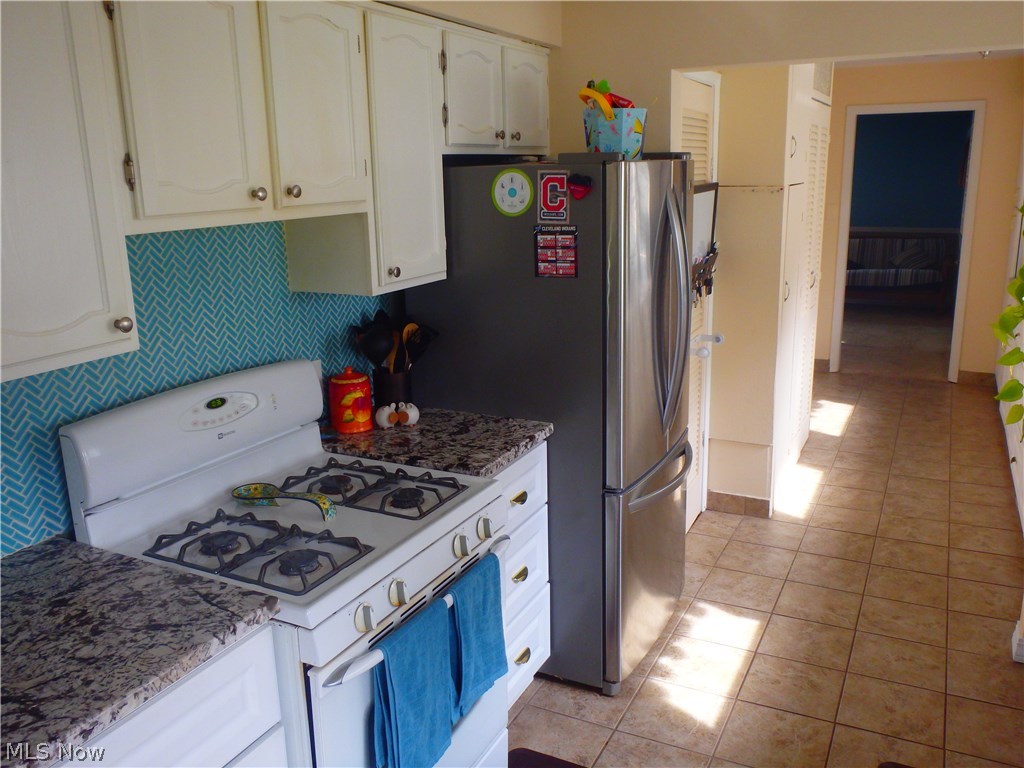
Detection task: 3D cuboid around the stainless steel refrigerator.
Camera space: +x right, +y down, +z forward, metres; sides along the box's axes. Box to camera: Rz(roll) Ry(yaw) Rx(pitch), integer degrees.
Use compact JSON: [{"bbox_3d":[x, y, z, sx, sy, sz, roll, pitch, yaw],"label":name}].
[{"bbox_3d":[0.179,0.082,3.039,0.878,1.751,0.750,5,15,27],"label":"stainless steel refrigerator"}]

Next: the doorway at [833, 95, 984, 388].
[{"bbox_3d":[3.155,-1.124,6.691,0.979,2.169,0.128,5,15,27],"label":"doorway"}]

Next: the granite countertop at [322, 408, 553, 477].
[{"bbox_3d":[-0.273,0.173,2.568,0.668,0.037,0.485,5,15,27],"label":"granite countertop"}]

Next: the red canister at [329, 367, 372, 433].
[{"bbox_3d":[-0.509,0.044,2.633,0.132,0.200,0.132,-2,14,0],"label":"red canister"}]

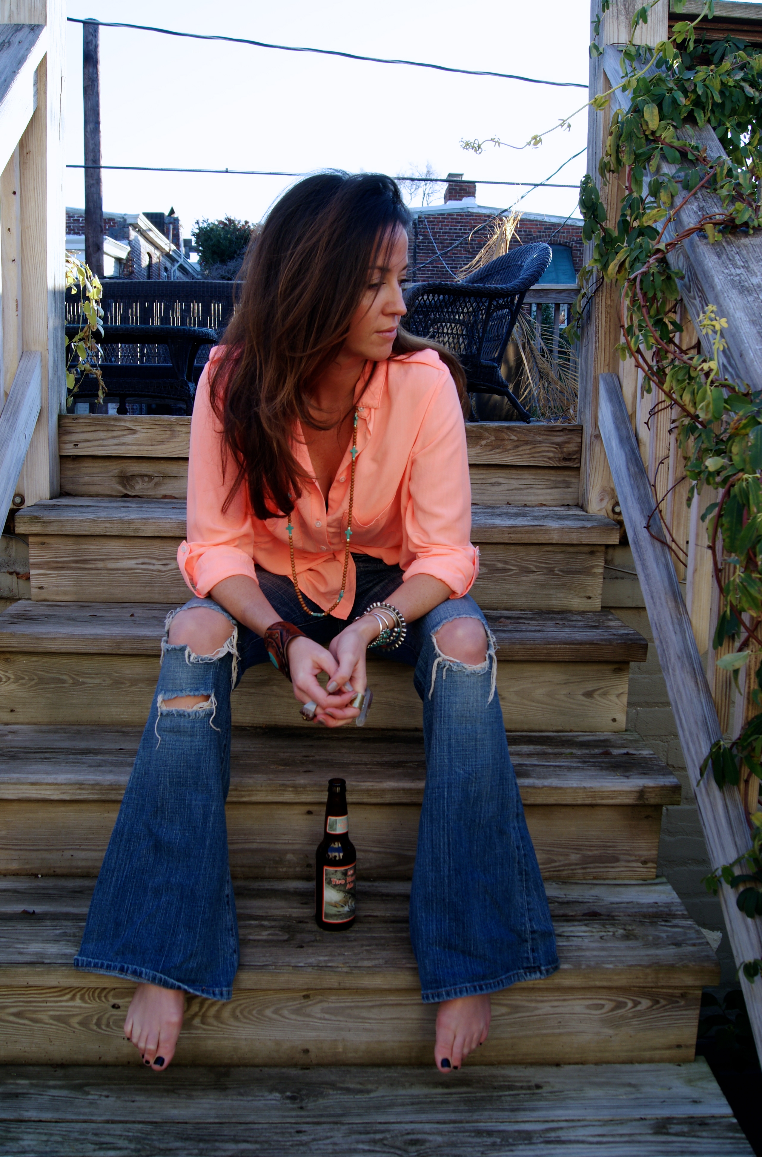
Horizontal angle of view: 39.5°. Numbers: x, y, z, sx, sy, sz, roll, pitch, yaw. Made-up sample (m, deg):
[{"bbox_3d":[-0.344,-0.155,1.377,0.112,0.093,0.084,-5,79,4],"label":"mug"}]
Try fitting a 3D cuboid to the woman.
[{"bbox_3d":[-0.084,-0.030,1.639,0.650,1.170,0.860,1,9,-2],"label":"woman"}]

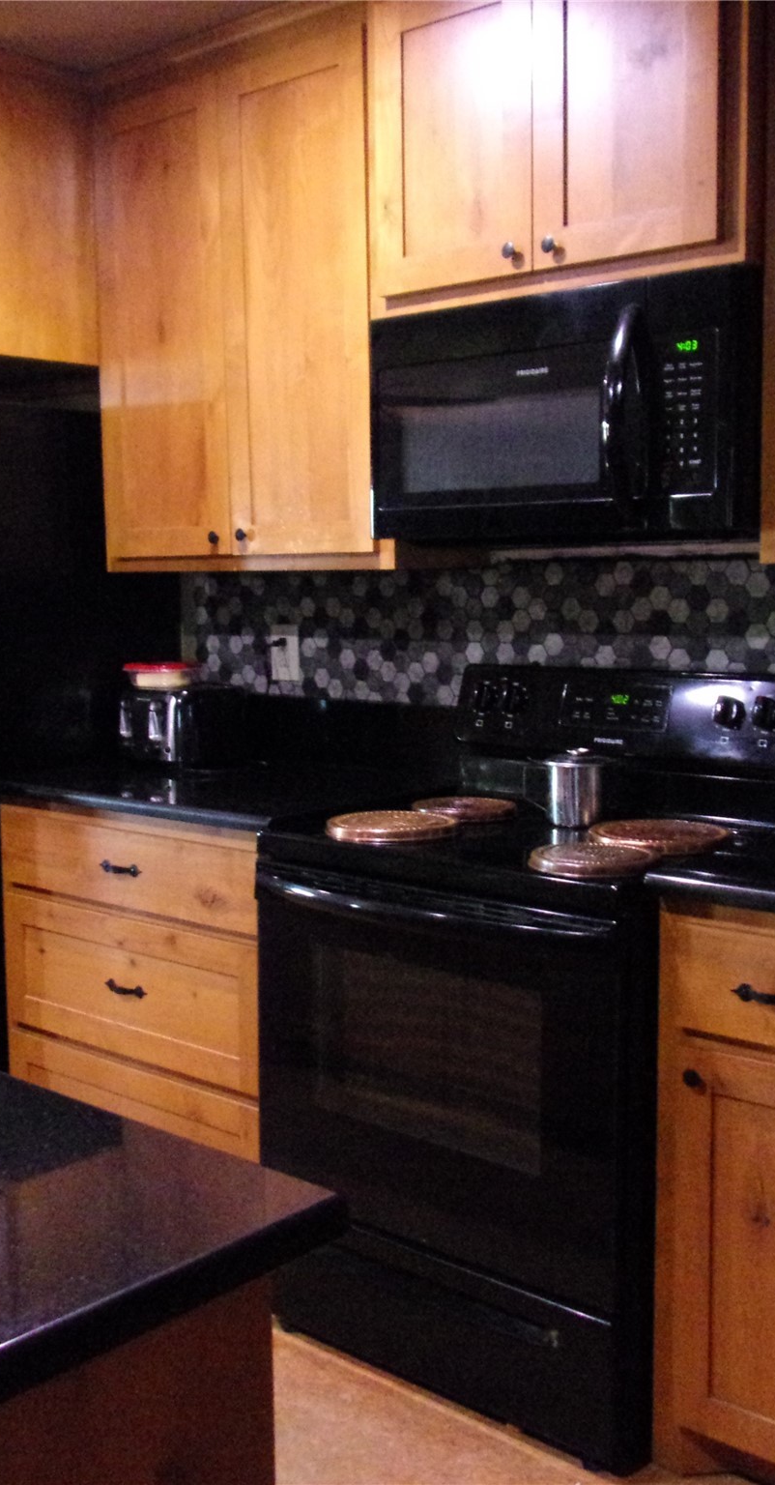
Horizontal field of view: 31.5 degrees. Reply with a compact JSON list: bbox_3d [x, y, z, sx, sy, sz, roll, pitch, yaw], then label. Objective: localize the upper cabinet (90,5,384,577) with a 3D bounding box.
[{"bbox_3d":[-0.237,-0.925,3.039,0.877,1.086,0.334,5,8,39],"label":"upper cabinet"}]

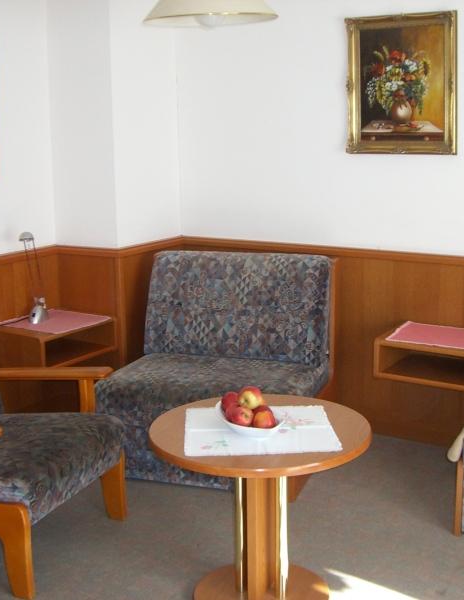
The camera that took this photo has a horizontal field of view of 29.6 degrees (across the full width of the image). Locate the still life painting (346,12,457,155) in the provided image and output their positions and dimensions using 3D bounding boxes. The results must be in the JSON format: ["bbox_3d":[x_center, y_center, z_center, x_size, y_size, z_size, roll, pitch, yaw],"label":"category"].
[{"bbox_3d":[0.749,-0.955,3.890,0.525,0.610,0.040,6,14,32],"label":"still life painting"}]

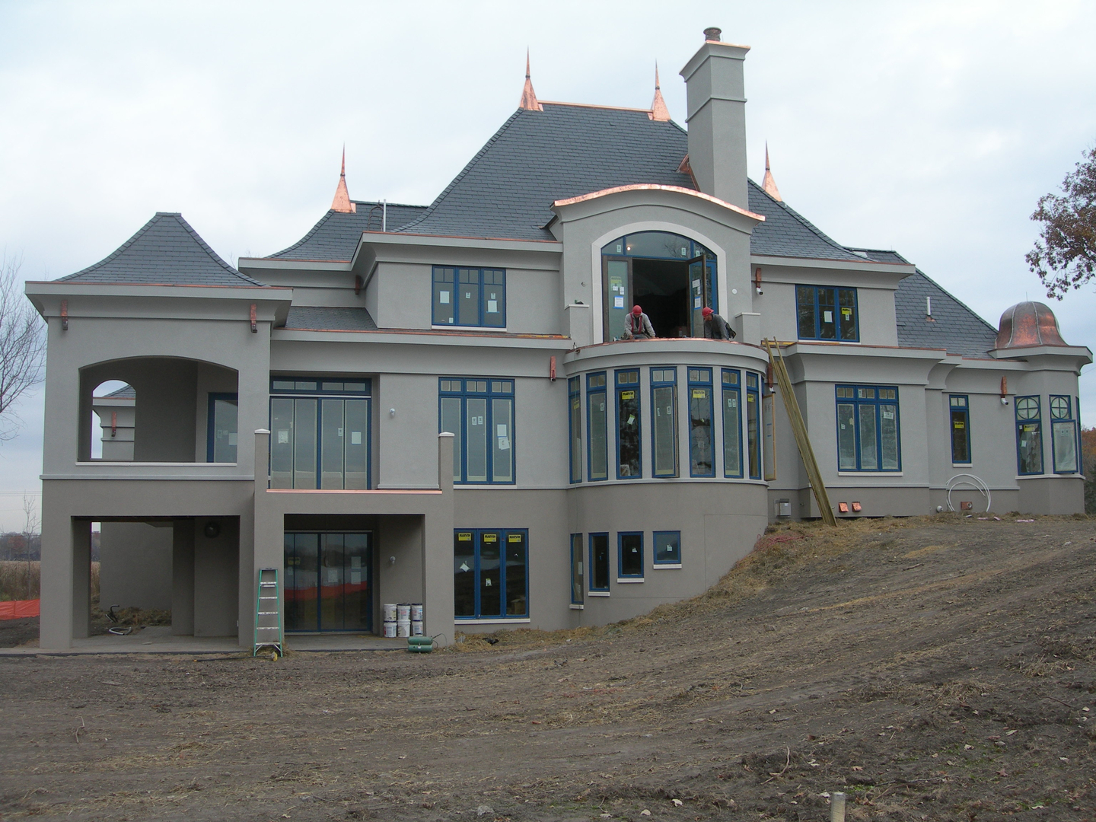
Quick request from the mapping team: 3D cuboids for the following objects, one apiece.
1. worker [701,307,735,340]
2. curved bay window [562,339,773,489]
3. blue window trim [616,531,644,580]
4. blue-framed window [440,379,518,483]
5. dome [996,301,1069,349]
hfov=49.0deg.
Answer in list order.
[{"bbox_3d":[3.991,-1.969,28.380,0.800,1.015,0.600,2,-7,-27],"label":"worker"},{"bbox_3d":[3.190,0.168,29.135,5.300,3.396,2.700,1,-6,-15],"label":"curved bay window"},{"bbox_3d":[1.912,3.328,27.794,0.628,1.079,0.130,-3,-7,24],"label":"blue window trim"},{"bbox_3d":[-1.714,0.495,29.246,1.886,2.589,0.150,1,-6,-15],"label":"blue-framed window"},{"bbox_3d":[14.113,-2.430,35.489,2.280,1.564,2.280,1,-6,-15],"label":"dome"}]

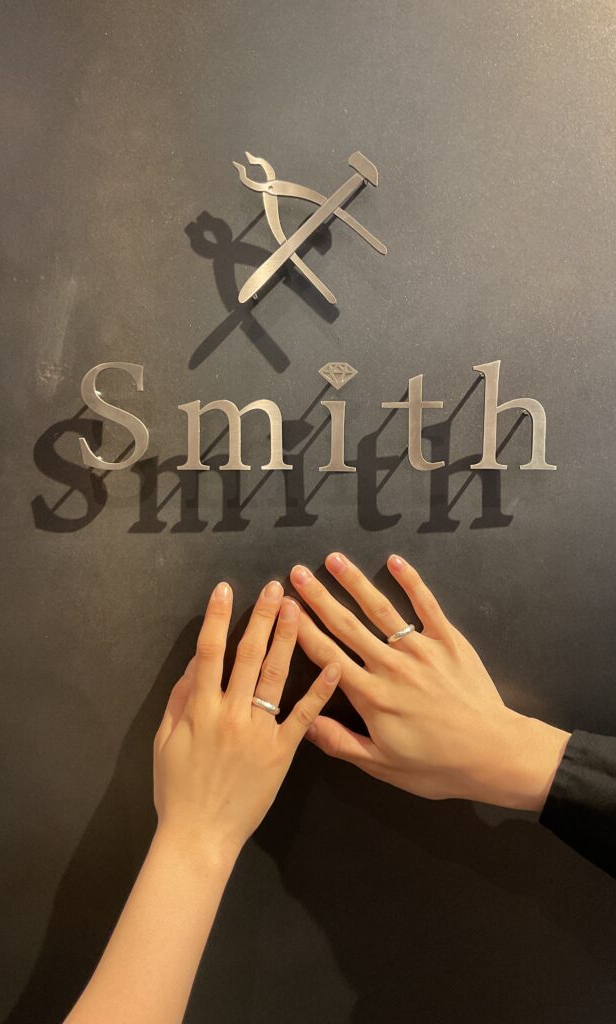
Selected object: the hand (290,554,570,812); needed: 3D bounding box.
[{"bbox_3d":[0.064,0.117,0.555,0.217,0.129,0.065,38,0,10],"label":"hand"}]

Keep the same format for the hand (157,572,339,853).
[{"bbox_3d":[-0.040,0.132,0.555,0.107,0.179,0.055,11,-12,0],"label":"hand"}]

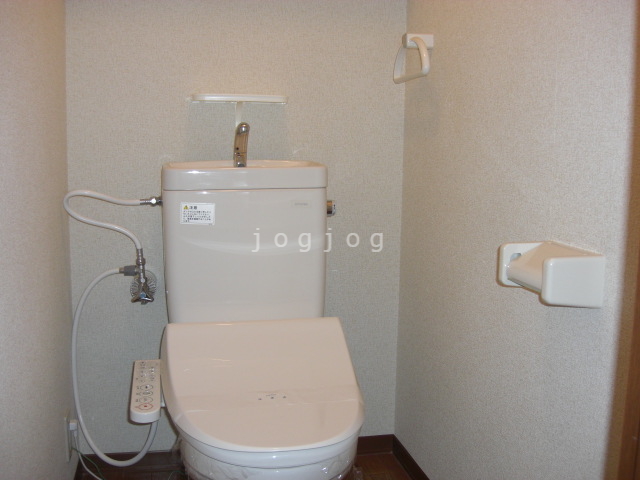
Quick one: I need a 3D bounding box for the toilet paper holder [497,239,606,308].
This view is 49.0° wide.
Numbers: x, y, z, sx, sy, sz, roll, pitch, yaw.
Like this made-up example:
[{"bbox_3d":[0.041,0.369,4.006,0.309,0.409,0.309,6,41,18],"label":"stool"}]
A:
[{"bbox_3d":[0.355,0.052,1.101,0.107,0.085,0.157,-1,8,-12],"label":"toilet paper holder"}]

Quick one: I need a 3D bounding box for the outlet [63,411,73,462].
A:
[{"bbox_3d":[-0.596,0.464,1.652,0.011,0.120,0.072,-1,8,-12],"label":"outlet"}]

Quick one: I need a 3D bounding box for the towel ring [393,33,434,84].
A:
[{"bbox_3d":[0.238,-0.442,1.708,0.072,0.118,0.220,-1,8,-12],"label":"towel ring"}]

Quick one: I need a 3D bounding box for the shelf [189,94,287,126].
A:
[{"bbox_3d":[-0.211,-0.325,1.784,0.247,0.085,0.090,-1,8,-12],"label":"shelf"}]

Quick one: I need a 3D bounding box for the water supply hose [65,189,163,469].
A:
[{"bbox_3d":[-0.477,0.188,1.626,0.240,0.615,0.360,-1,8,-12],"label":"water supply hose"}]

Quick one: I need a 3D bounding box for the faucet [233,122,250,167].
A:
[{"bbox_3d":[-0.193,-0.229,1.728,0.034,0.117,0.110,-1,8,-12],"label":"faucet"}]

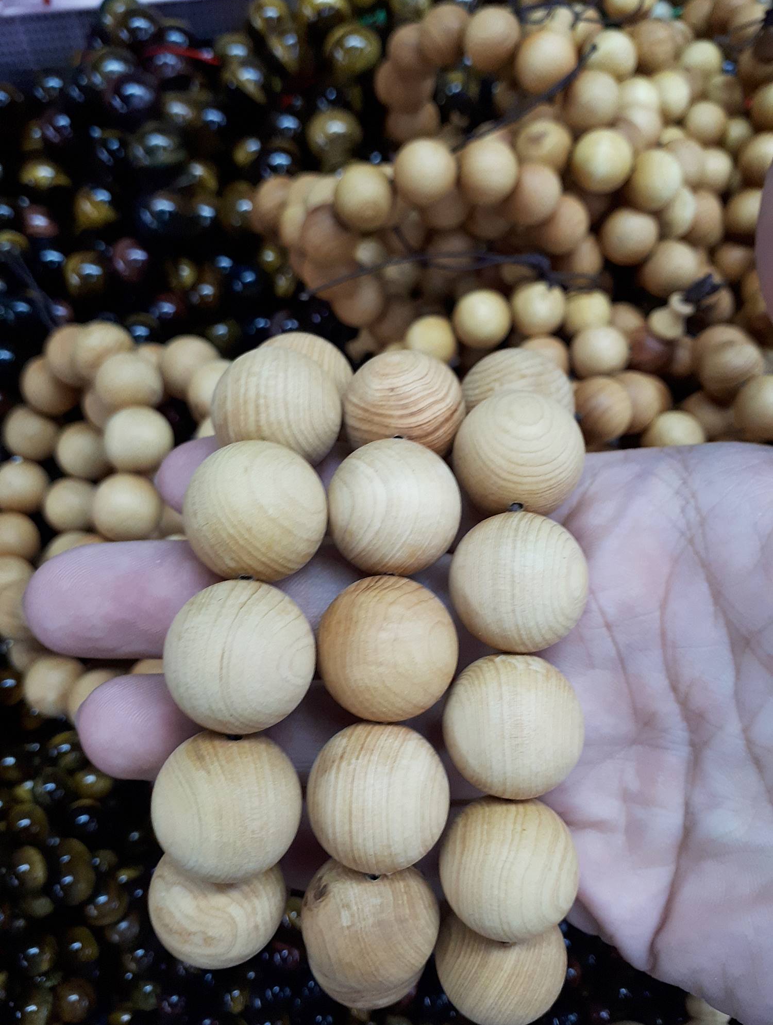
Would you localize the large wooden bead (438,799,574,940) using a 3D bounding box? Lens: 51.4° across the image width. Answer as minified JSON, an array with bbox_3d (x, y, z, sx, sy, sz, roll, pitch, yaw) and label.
[{"bbox_3d":[0.018,0.053,0.120,0.020,0.020,0.020,0,63,0],"label":"large wooden bead"}]

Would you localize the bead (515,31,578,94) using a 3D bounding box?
[{"bbox_3d":[0.047,-0.133,0.239,0.017,0.017,0.017,0,57,0],"label":"bead"}]

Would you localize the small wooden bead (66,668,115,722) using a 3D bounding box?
[{"bbox_3d":[-0.089,0.057,0.246,0.017,0.017,0.017,0,57,0],"label":"small wooden bead"}]

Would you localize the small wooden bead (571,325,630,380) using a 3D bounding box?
[{"bbox_3d":[0.063,-0.047,0.236,0.016,0.016,0.016,0,63,0],"label":"small wooden bead"}]

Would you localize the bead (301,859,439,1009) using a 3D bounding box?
[{"bbox_3d":[-0.002,0.061,0.118,0.020,0.020,0.020,0,63,0],"label":"bead"}]

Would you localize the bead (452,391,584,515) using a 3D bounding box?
[{"bbox_3d":[0.020,-0.009,0.124,0.020,0.020,0.020,0,58,0],"label":"bead"}]

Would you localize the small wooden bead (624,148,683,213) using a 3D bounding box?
[{"bbox_3d":[0.074,-0.092,0.222,0.016,0.016,0.016,0,58,0],"label":"small wooden bead"}]

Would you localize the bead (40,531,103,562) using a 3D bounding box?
[{"bbox_3d":[-0.085,0.013,0.217,0.016,0.016,0.016,0,63,0],"label":"bead"}]

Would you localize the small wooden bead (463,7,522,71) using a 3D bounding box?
[{"bbox_3d":[0.030,-0.134,0.228,0.016,0.016,0.016,0,58,0],"label":"small wooden bead"}]

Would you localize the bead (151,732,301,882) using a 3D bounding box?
[{"bbox_3d":[-0.022,0.041,0.112,0.020,0.020,0.020,0,57,0],"label":"bead"}]

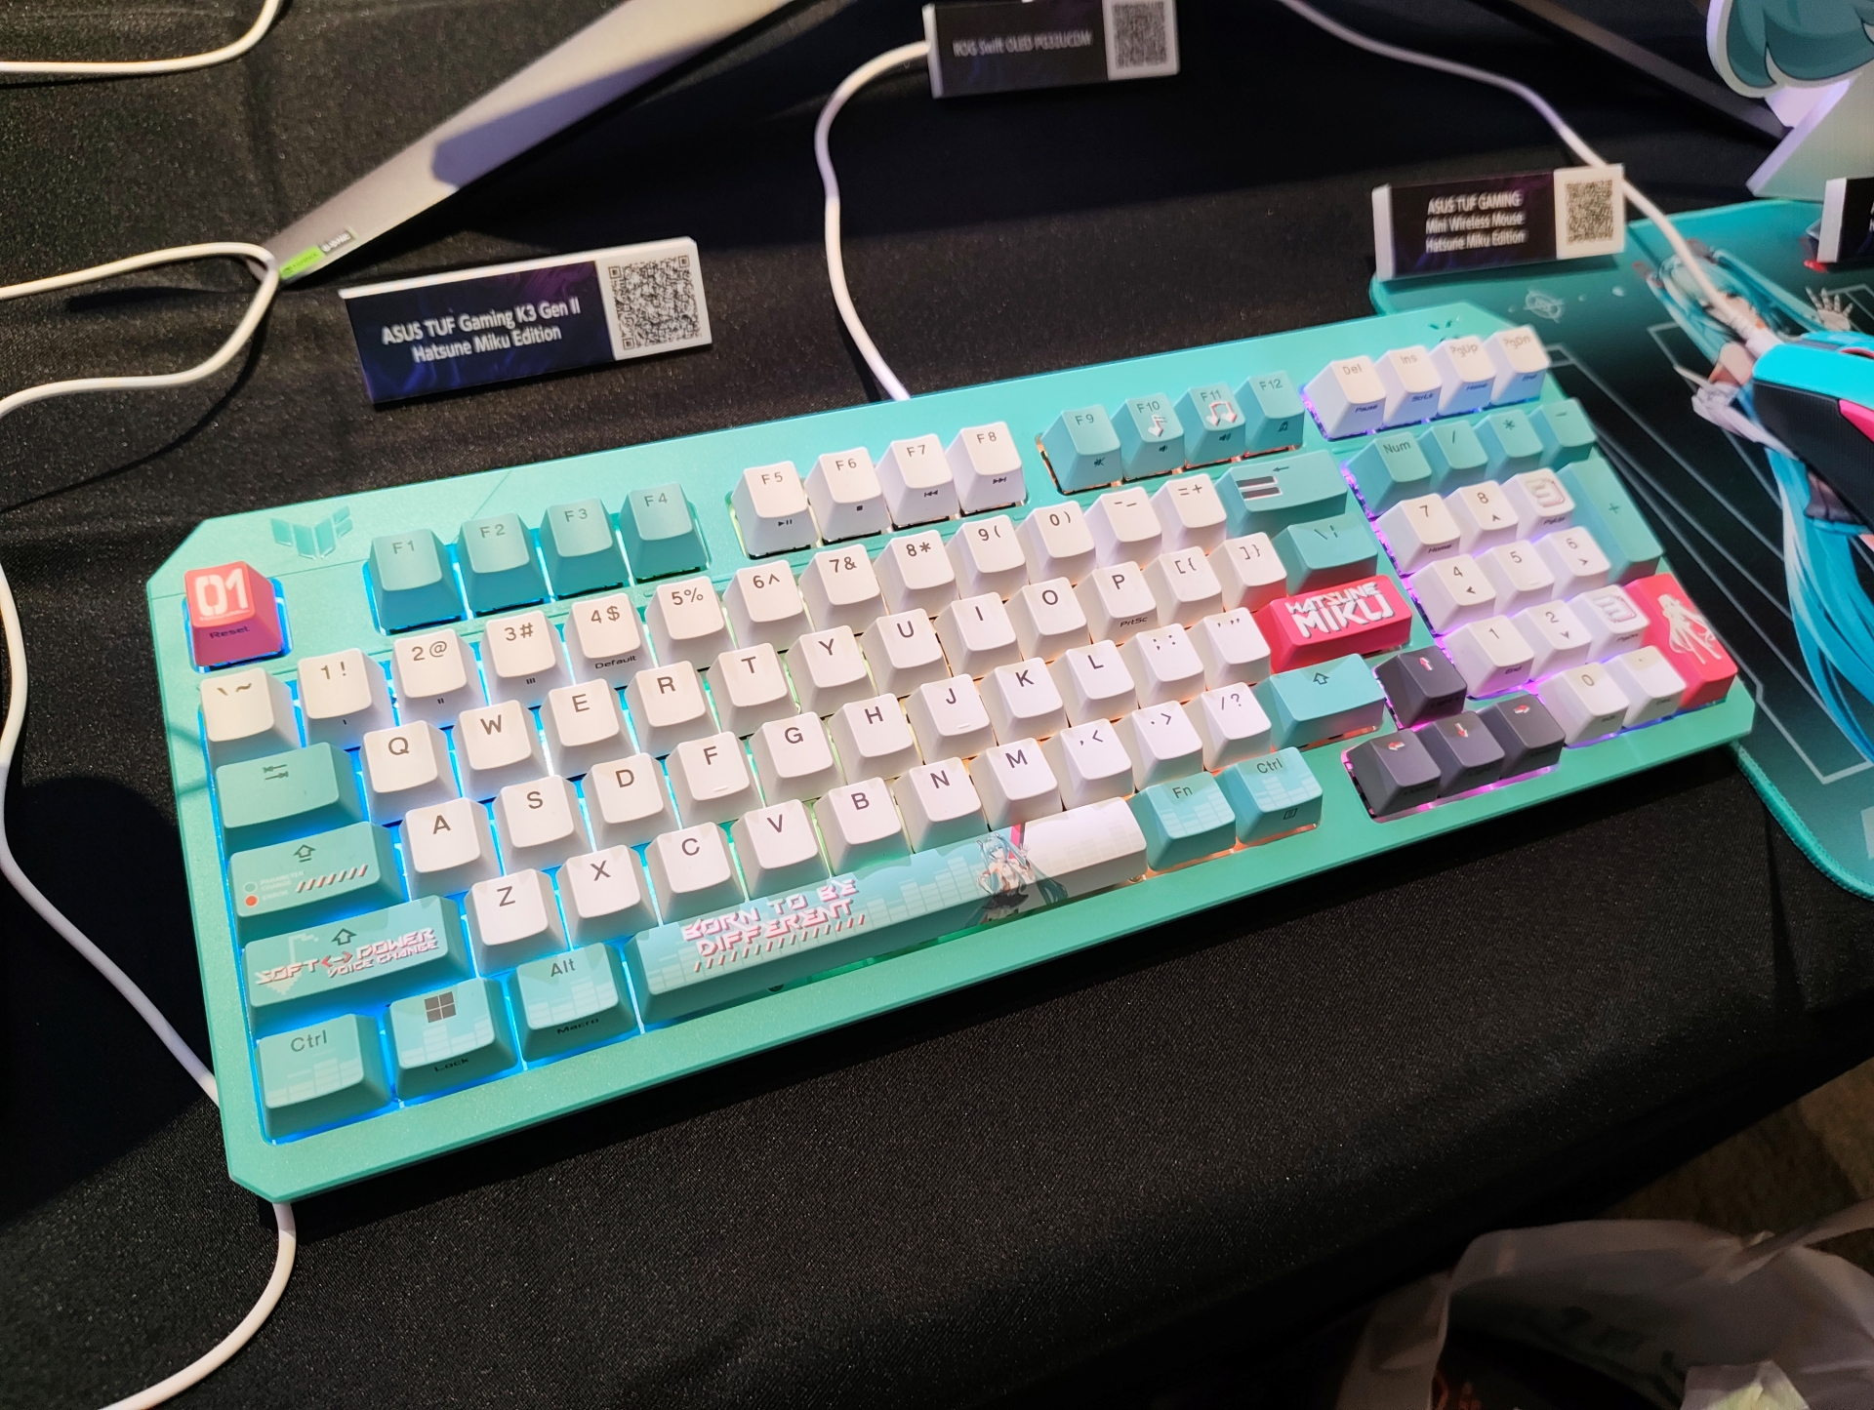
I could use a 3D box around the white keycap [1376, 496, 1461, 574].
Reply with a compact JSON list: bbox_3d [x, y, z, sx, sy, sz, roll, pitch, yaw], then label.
[{"bbox_3d":[0.133,-0.047,0.354,0.018,0.009,0.018,-14,68,-17],"label":"white keycap"}]

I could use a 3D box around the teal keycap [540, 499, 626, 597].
[{"bbox_3d":[-0.084,-0.038,0.307,0.018,0.013,0.018,-14,67,-17],"label":"teal keycap"}]

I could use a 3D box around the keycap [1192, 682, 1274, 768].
[{"bbox_3d":[0.072,0.005,0.317,0.018,0.010,0.018,-14,68,-17],"label":"keycap"}]

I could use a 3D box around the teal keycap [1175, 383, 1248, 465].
[{"bbox_3d":[0.076,-0.077,0.356,0.018,0.011,0.018,-14,68,-17],"label":"teal keycap"}]

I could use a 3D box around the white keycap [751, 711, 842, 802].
[{"bbox_3d":[-0.031,0.012,0.294,0.018,0.009,0.018,-14,69,-17],"label":"white keycap"}]

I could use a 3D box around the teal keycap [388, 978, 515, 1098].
[{"bbox_3d":[-0.096,0.064,0.255,0.023,0.010,0.018,-14,67,-17],"label":"teal keycap"}]

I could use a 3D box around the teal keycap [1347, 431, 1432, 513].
[{"bbox_3d":[0.127,-0.065,0.359,0.018,0.010,0.018,-14,69,-17],"label":"teal keycap"}]

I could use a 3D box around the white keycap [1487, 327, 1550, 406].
[{"bbox_3d":[0.171,-0.101,0.386,0.018,0.013,0.018,-14,68,-17],"label":"white keycap"}]

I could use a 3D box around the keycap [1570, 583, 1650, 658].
[{"bbox_3d":[0.182,-0.022,0.352,0.018,0.010,0.018,-14,68,-17],"label":"keycap"}]

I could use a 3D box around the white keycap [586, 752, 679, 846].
[{"bbox_3d":[-0.067,0.020,0.282,0.018,0.008,0.018,-14,69,-17],"label":"white keycap"}]

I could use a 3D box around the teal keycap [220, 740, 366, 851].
[{"bbox_3d":[-0.135,0.019,0.269,0.028,0.009,0.018,-14,68,-17],"label":"teal keycap"}]

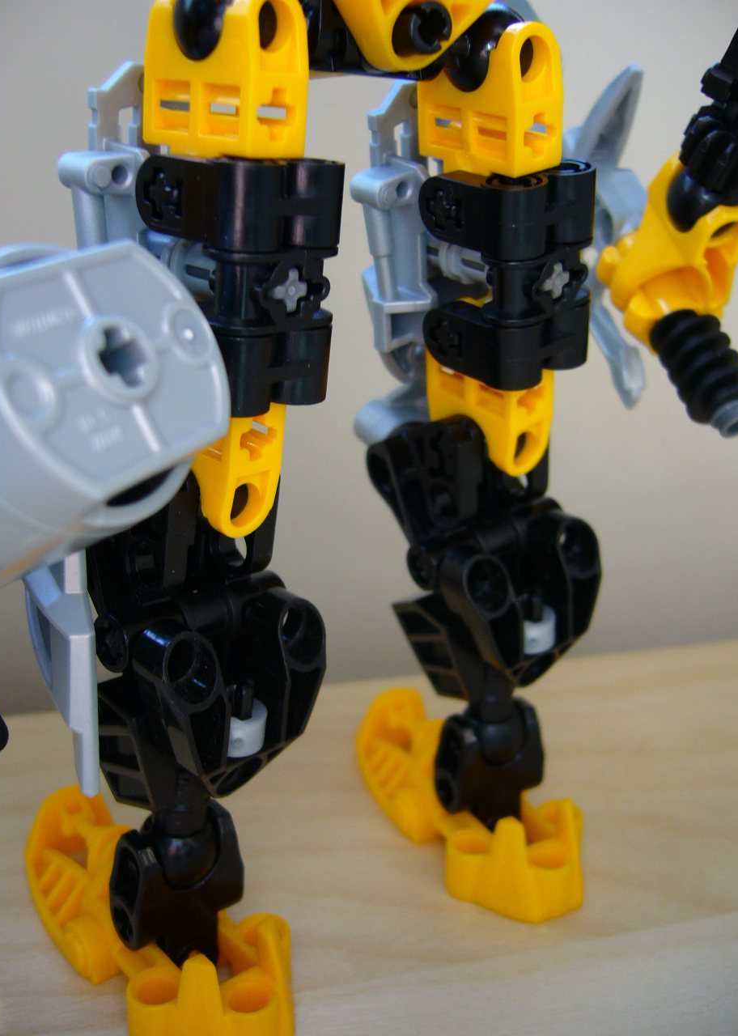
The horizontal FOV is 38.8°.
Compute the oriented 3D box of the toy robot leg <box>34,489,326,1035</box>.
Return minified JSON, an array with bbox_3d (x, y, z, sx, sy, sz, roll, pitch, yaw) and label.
[{"bbox_3d":[-0.025,0.023,0.125,0.027,0.065,0.045,-9,20,-31],"label":"toy robot leg"}]

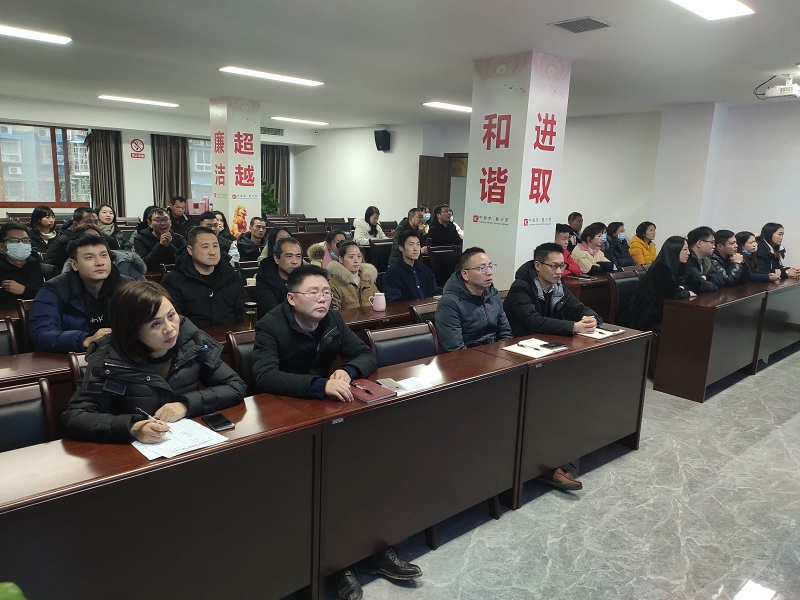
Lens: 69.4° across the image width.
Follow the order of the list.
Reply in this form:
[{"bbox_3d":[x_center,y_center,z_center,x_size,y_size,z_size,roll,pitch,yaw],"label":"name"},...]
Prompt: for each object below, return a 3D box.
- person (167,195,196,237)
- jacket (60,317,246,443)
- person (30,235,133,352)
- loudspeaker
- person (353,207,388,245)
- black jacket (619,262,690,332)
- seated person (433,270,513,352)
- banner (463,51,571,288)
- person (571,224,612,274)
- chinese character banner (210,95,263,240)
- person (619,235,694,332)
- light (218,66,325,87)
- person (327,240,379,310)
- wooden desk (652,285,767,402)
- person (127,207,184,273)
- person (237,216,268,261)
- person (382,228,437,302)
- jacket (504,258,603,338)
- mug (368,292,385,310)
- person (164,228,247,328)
[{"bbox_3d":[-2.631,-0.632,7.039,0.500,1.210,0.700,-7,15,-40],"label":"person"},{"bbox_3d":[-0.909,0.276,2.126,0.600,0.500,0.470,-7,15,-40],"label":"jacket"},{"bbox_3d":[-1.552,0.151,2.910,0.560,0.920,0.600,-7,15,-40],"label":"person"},{"bbox_3d":[-0.330,-2.999,10.881,0.300,0.410,0.270,11,26,38],"label":"loudspeaker"},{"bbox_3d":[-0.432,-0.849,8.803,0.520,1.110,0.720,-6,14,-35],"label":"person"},{"bbox_3d":[2.212,-0.037,5.058,0.500,0.640,0.660,-7,15,-40],"label":"black jacket"},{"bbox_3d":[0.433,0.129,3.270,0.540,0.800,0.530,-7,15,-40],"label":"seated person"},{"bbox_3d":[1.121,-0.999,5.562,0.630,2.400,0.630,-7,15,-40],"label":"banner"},{"bbox_3d":[2.120,-0.190,6.355,0.760,1.260,0.550,12,15,42],"label":"person"},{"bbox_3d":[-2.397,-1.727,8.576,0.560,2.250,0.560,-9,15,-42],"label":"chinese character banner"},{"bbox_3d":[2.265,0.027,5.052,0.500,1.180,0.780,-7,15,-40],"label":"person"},{"bbox_3d":[-1.396,-2.486,6.444,1.200,0.060,0.300,-7,15,-40],"label":"light"},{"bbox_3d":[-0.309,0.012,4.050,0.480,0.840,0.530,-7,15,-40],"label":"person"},{"bbox_3d":[2.710,0.340,4.998,1.191,0.775,0.390,-8,15,-41],"label":"wooden desk"},{"bbox_3d":[-2.256,-0.198,5.628,0.780,1.350,0.560,12,15,42],"label":"person"},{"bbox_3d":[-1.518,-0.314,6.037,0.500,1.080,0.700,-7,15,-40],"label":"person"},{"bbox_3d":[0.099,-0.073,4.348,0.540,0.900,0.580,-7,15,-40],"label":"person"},{"bbox_3d":[0.924,0.073,3.663,0.710,0.520,0.590,-7,15,-39],"label":"jacket"},{"bbox_3d":[-0.153,0.010,3.782,0.110,0.108,0.083,2,12,-2],"label":"mug"},{"bbox_3d":[-1.179,0.226,3.639,0.800,1.340,0.600,12,15,42],"label":"person"}]

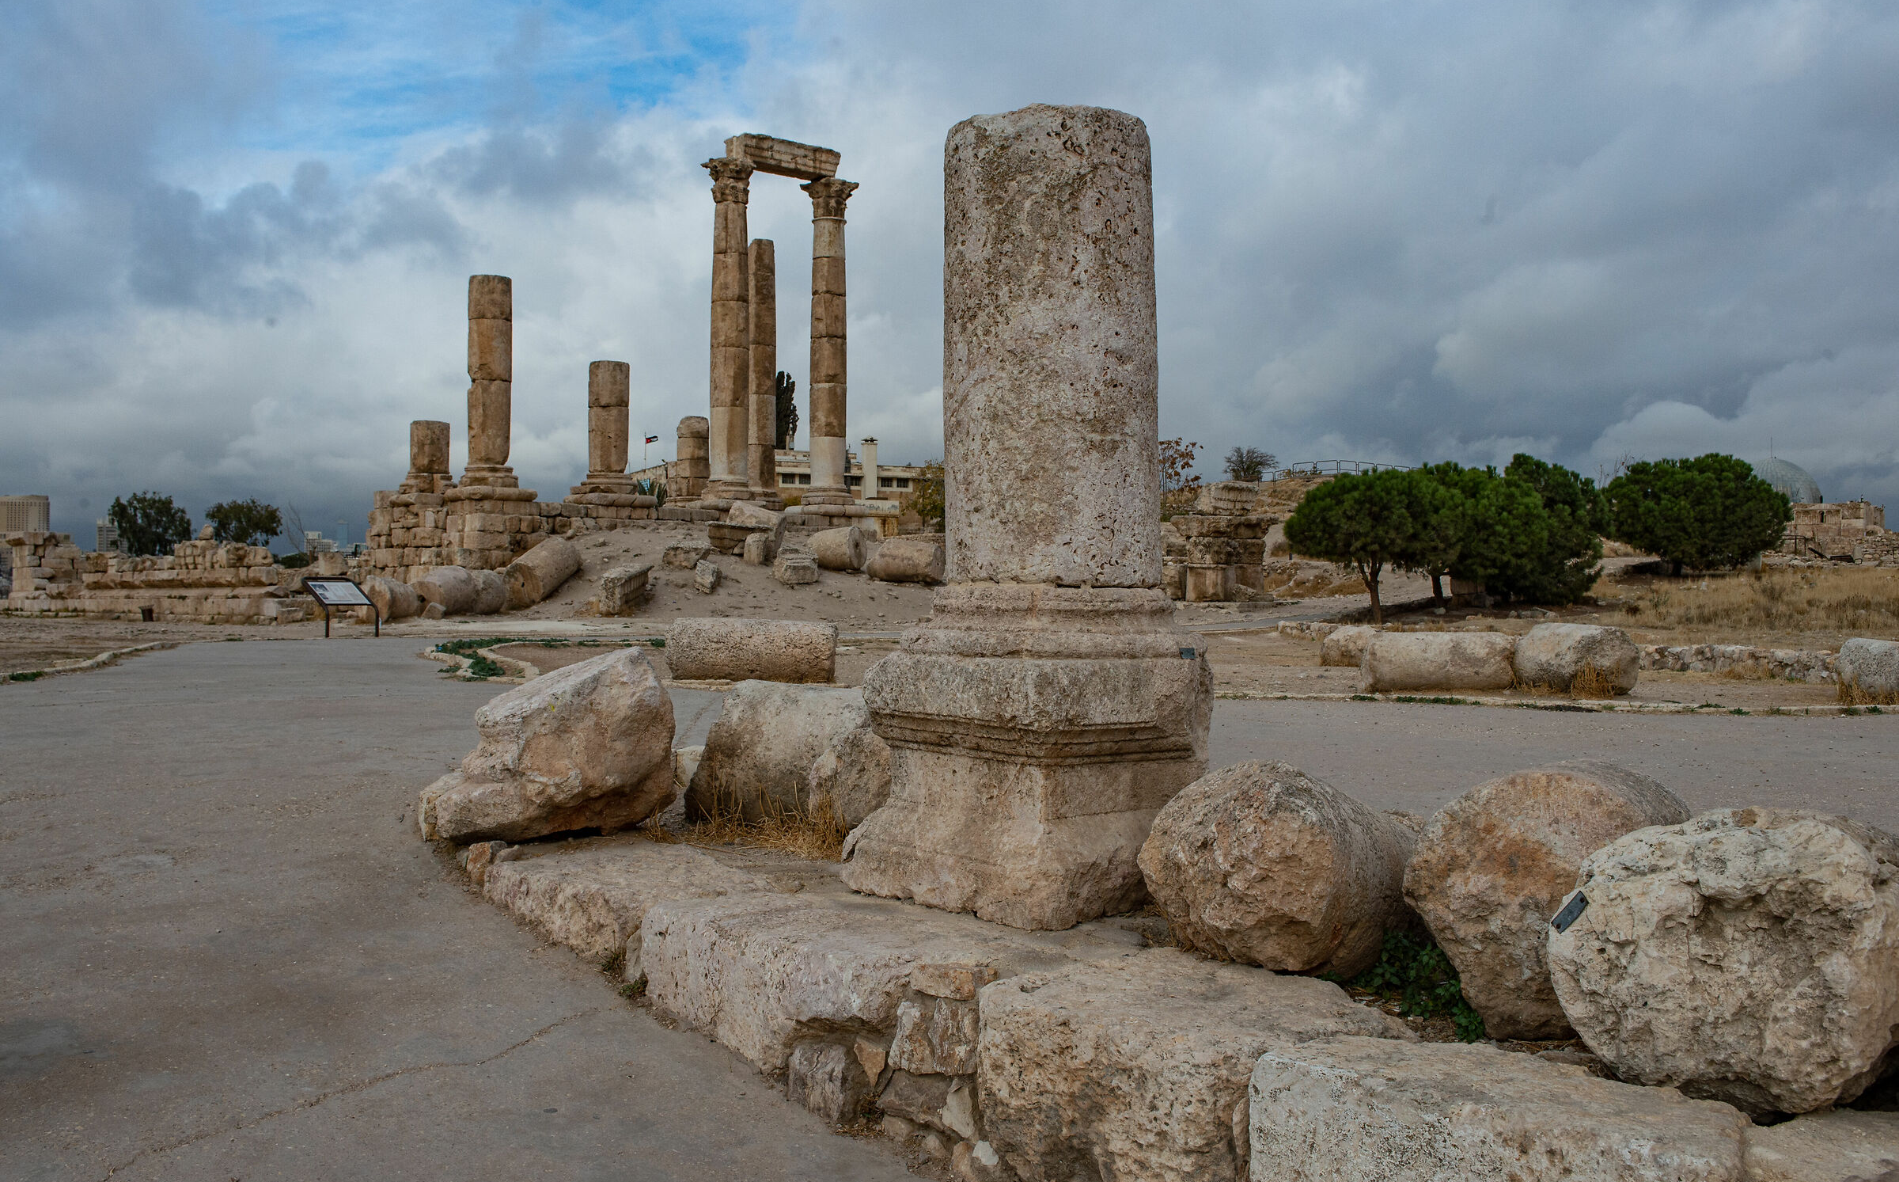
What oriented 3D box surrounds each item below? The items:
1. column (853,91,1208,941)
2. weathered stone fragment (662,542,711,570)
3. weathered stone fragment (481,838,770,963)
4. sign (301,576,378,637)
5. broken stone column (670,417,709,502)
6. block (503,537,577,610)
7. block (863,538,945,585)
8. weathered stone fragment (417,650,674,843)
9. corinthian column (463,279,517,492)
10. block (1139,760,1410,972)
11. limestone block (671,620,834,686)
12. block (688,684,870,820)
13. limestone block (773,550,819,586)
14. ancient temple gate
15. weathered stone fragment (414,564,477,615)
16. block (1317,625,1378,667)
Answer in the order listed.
[{"bbox_3d":[0.371,-0.326,6.397,1.100,2.960,1.100,0,1,-43],"label":"column"},{"bbox_3d":[-7.038,-0.934,43.800,1.150,0.600,0.750,6,16,14],"label":"weathered stone fragment"},{"bbox_3d":[-1.534,1.392,7.738,0.850,0.270,1.620,0,1,-33],"label":"weathered stone fragment"},{"bbox_3d":[-11.922,0.320,31.994,0.720,1.160,1.220,1,1,39],"label":"sign"},{"bbox_3d":[-9.000,-4.590,56.500,1.300,2.950,1.250,0,-1,0],"label":"broken stone column"},{"bbox_3d":[-10.204,-0.498,41.050,1.200,1.200,1.600,0,29,34],"label":"block"},{"bbox_3d":[-1.324,-0.868,47.800,2.000,1.200,1.200,5,1,18],"label":"block"},{"bbox_3d":[-2.206,0.833,8.950,1.300,0.950,0.800,0,0,-18],"label":"weathered stone fragment"},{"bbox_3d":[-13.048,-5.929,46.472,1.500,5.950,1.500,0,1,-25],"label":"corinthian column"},{"bbox_3d":[1.152,0.978,5.780,0.690,0.690,0.950,0,-8,30],"label":"block"},{"bbox_3d":[-2.724,0.826,22.496,2.320,0.860,0.860,0,1,0],"label":"limestone block"},{"bbox_3d":[-0.868,0.833,8.500,0.980,0.780,0.780,0,0,30],"label":"block"},{"bbox_3d":[-3.691,-0.587,39.496,0.950,0.800,0.750,0,1,-23],"label":"limestone block"},{"bbox_3d":[-5.520,-8.500,53.700,1.700,11.800,5.900,0,0,41],"label":"ancient temple gate"},{"bbox_3d":[-13.076,-0.008,42.300,1.240,1.260,1.380,0,0,20],"label":"weathered stone fragment"},{"bbox_3d":[7.298,0.982,29.596,1.200,0.750,0.800,0,1,-6],"label":"block"}]

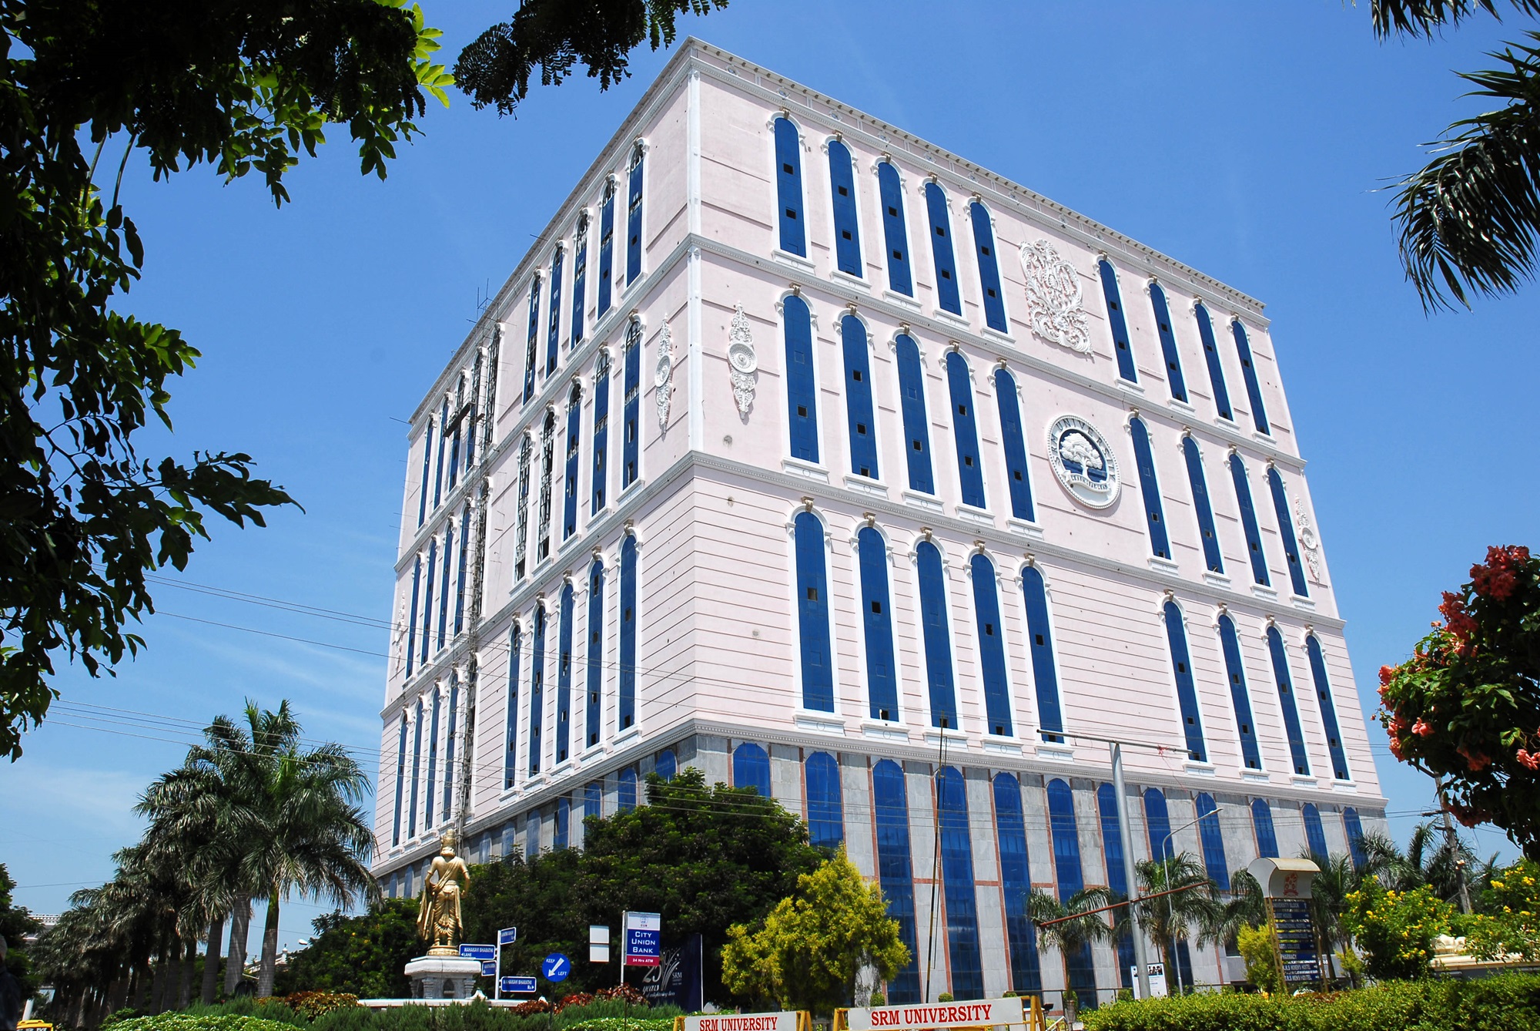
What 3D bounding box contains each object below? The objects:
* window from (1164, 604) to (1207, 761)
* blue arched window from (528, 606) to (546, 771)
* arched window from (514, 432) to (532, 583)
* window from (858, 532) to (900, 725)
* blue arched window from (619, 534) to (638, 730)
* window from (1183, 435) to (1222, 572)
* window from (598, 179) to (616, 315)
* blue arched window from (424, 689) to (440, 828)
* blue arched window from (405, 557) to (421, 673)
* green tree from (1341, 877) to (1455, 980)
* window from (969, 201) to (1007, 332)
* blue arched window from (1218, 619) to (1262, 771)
[{"bbox_3d":[27.615,10.904,77.088,1.796,11.188,0.300,13,-29,-30],"label":"window"},{"bbox_3d":[-13.907,10.303,69.864,0.300,10.420,1.840,13,-29,-30],"label":"blue arched window"},{"bbox_3d":[-16.681,-0.804,78.805,0.300,10.510,1.840,13,-29,-30],"label":"arched window"},{"bbox_3d":[5.592,5.493,60.714,1.840,10.600,0.300,13,-29,-30],"label":"window"},{"bbox_3d":[-7.741,6.123,63.190,0.300,10.945,1.870,13,-28,-31],"label":"blue arched window"},{"bbox_3d":[32.134,-1.000,86.097,2.000,11.000,0.250,13,-29,-30],"label":"window"},{"bbox_3d":[-11.152,-18.566,79.075,0.250,11.000,2.000,13,-29,-30],"label":"window"},{"bbox_3d":[-26.079,18.575,89.509,0.250,11.000,2.000,13,-29,-30],"label":"blue arched window"},{"bbox_3d":[-31.505,8.684,102.331,0.250,11.000,2.000,13,-29,-30],"label":"blue arched window"},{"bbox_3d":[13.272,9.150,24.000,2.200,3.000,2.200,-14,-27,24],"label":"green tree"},{"bbox_3d":[15.528,-17.806,82.129,1.796,11.188,0.300,13,-29,-30],"label":"window"},{"bbox_3d":[30.623,11.444,75.711,1.840,10.380,0.300,13,-29,-30],"label":"blue arched window"}]

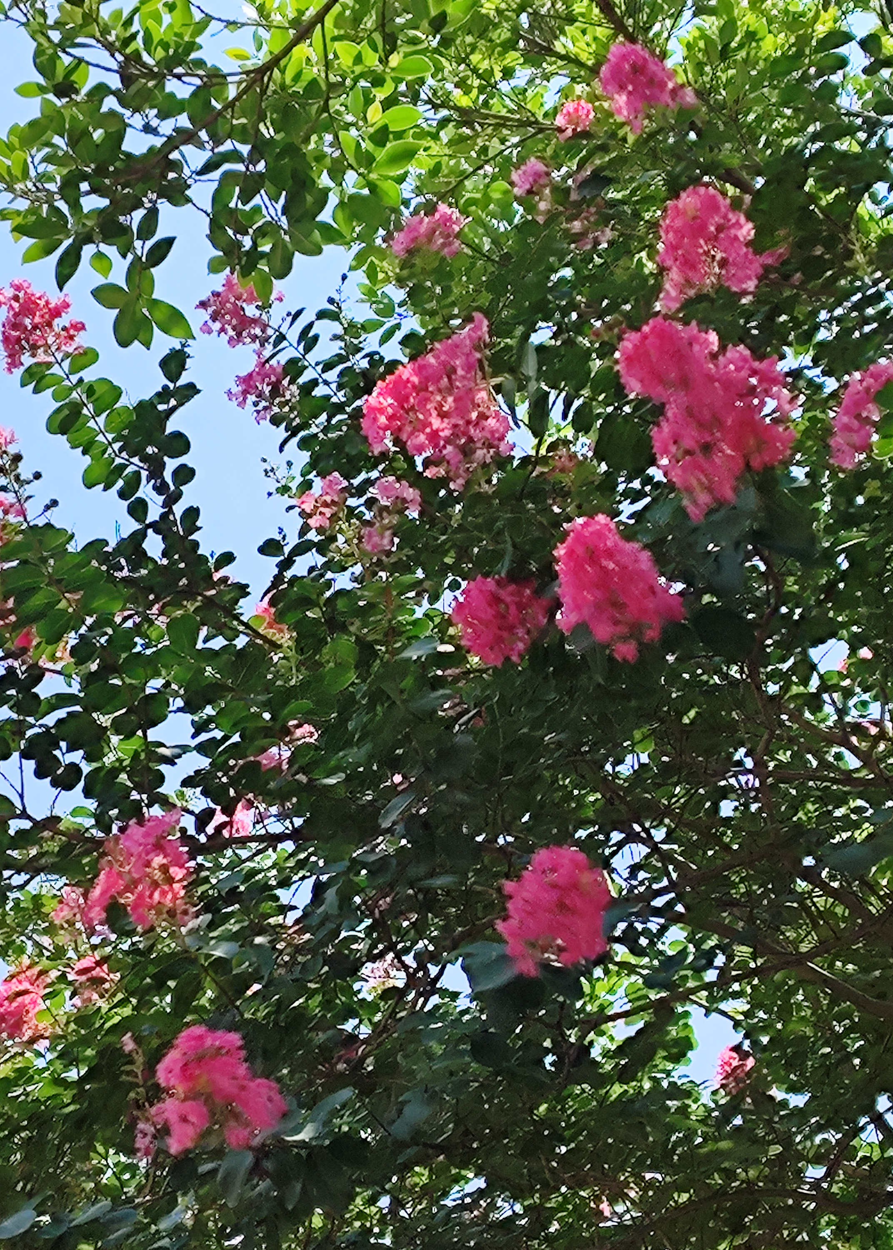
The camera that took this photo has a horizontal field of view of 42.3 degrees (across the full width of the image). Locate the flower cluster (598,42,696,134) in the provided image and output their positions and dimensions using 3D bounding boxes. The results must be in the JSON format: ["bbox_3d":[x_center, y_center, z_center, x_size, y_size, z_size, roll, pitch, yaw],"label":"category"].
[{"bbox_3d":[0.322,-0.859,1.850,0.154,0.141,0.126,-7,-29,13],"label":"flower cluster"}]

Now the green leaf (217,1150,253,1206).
[{"bbox_3d":[-0.278,0.744,1.551,0.035,0.070,0.012,18,-9,-6],"label":"green leaf"}]

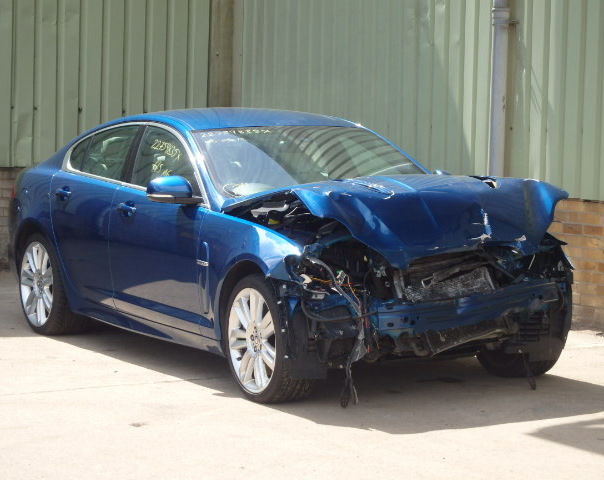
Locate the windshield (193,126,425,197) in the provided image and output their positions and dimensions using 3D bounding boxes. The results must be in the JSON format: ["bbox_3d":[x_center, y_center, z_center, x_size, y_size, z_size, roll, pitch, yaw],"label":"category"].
[{"bbox_3d":[0.088,-0.429,10.856,1.380,0.150,0.902,-3,38,-29],"label":"windshield"}]

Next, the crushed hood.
[{"bbox_3d":[0.511,-0.136,10.137,1.520,0.430,1.250,-3,6,-29],"label":"crushed hood"}]

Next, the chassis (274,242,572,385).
[{"bbox_3d":[0.709,0.355,9.816,1.660,0.570,0.580,-3,6,-29],"label":"chassis"}]

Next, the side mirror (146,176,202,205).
[{"bbox_3d":[-0.697,-0.272,10.385,0.245,0.160,0.210,-3,6,-29],"label":"side mirror"}]

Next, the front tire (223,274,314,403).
[{"bbox_3d":[-0.151,0.506,9.790,0.260,0.686,0.686,-3,6,-27],"label":"front tire"}]

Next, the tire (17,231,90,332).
[{"bbox_3d":[-1.590,0.280,12.309,0.286,0.680,0.680,-3,6,-29],"label":"tire"}]

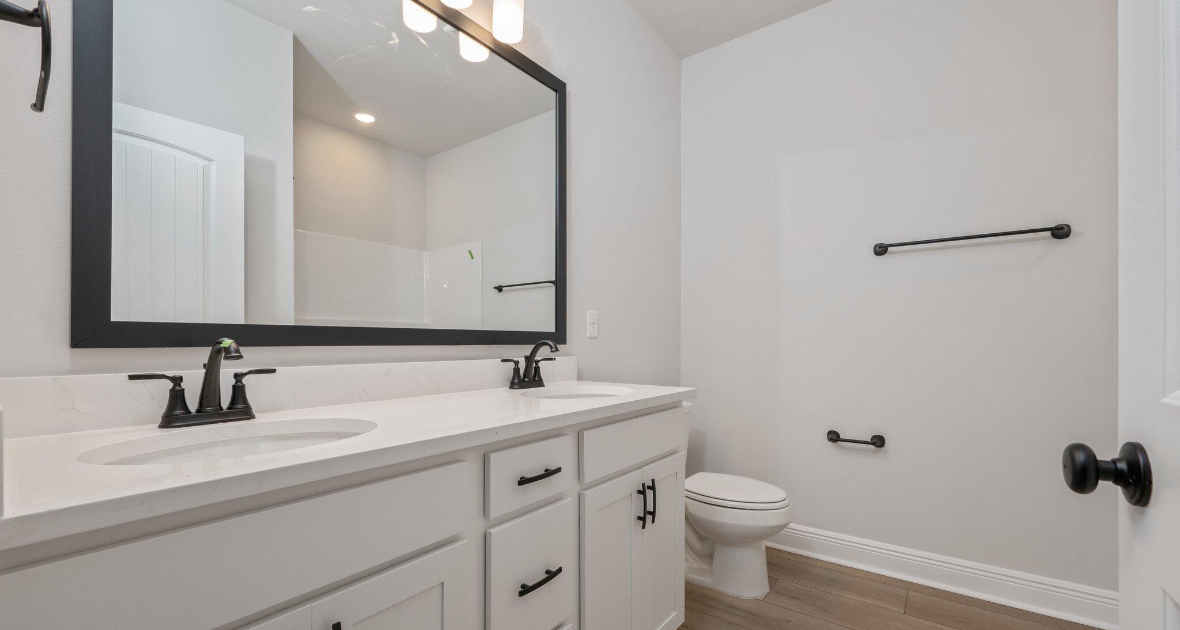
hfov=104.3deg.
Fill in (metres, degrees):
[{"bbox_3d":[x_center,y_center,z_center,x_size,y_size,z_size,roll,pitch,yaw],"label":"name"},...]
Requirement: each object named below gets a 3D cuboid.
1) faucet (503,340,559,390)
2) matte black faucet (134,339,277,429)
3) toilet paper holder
[{"bbox_3d":[-0.188,0.176,1.649,0.173,0.172,0.247,-2,-3,37],"label":"faucet"},{"bbox_3d":[-0.745,0.133,0.917,0.173,0.172,0.245,-2,-3,37],"label":"matte black faucet"},{"bbox_3d":[1.256,0.590,2.173,0.235,0.057,0.080,-2,-3,37],"label":"toilet paper holder"}]

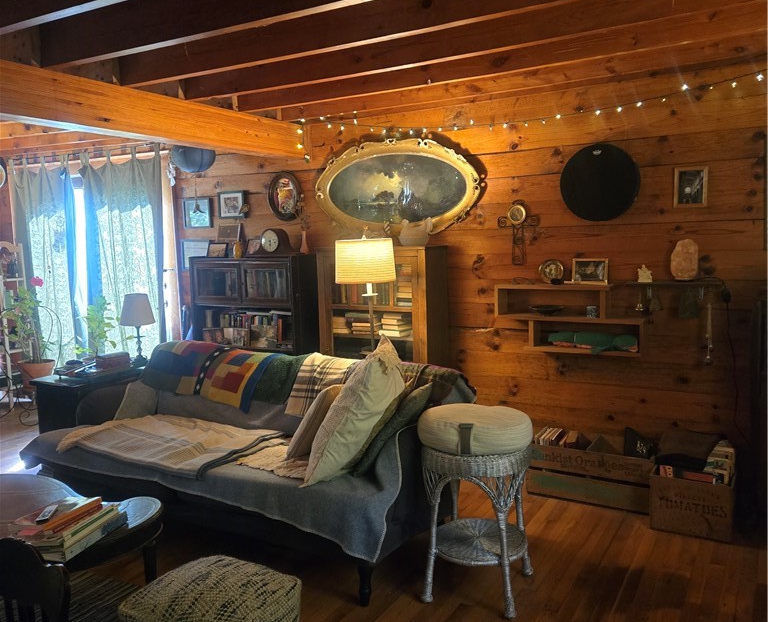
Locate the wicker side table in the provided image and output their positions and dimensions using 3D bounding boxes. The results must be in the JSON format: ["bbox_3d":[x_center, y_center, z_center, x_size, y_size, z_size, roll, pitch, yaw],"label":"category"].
[{"bbox_3d":[0.399,0.857,2.854,0.450,0.630,0.450,-2,6,0],"label":"wicker side table"}]

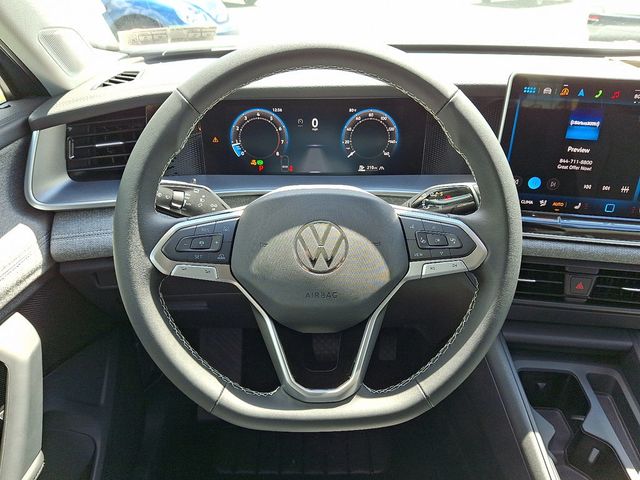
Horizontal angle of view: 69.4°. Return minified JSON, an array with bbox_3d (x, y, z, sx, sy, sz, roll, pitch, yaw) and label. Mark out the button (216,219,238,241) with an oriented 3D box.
[{"bbox_3d":[-0.088,-0.010,0.437,0.021,0.020,0.007,1,-4,-8],"label":"button"}]

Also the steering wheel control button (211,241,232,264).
[{"bbox_3d":[-0.091,0.012,0.435,0.018,0.022,0.007,1,-4,-8],"label":"steering wheel control button"}]

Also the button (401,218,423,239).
[{"bbox_3d":[0.086,-0.012,0.437,0.020,0.020,0.007,-1,-4,8],"label":"button"}]

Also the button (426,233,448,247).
[{"bbox_3d":[0.110,0.000,0.433,0.019,0.013,0.007,-1,-4,8],"label":"button"}]

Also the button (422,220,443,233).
[{"bbox_3d":[0.105,-0.012,0.434,0.018,0.011,0.007,-1,-4,8],"label":"button"}]

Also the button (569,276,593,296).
[{"bbox_3d":[0.367,0.064,0.654,0.031,0.029,0.010,3,16,6],"label":"button"}]

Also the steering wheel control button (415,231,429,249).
[{"bbox_3d":[0.095,0.000,0.435,0.012,0.016,0.007,-1,-4,8],"label":"steering wheel control button"}]

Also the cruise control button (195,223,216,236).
[{"bbox_3d":[-0.107,-0.010,0.434,0.019,0.013,0.007,1,-4,-8],"label":"cruise control button"}]

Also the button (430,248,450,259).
[{"bbox_3d":[0.112,0.013,0.432,0.018,0.009,0.007,-1,-4,8],"label":"button"}]

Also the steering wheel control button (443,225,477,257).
[{"bbox_3d":[0.129,0.001,0.430,0.029,0.029,0.007,-1,-4,8],"label":"steering wheel control button"}]

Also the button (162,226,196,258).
[{"bbox_3d":[-0.130,0.003,0.430,0.029,0.029,0.007,1,-4,-8],"label":"button"}]

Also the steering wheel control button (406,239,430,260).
[{"bbox_3d":[0.092,0.009,0.435,0.021,0.020,0.007,-1,-4,8],"label":"steering wheel control button"}]

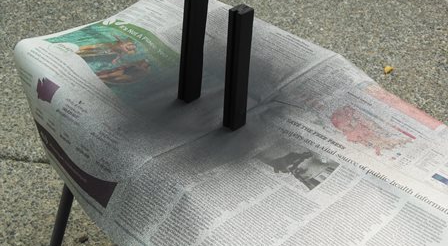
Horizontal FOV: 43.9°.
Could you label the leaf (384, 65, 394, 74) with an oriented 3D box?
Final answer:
[{"bbox_3d":[0.533,-0.172,1.794,0.031,0.012,0.029,5,33,0],"label":"leaf"}]

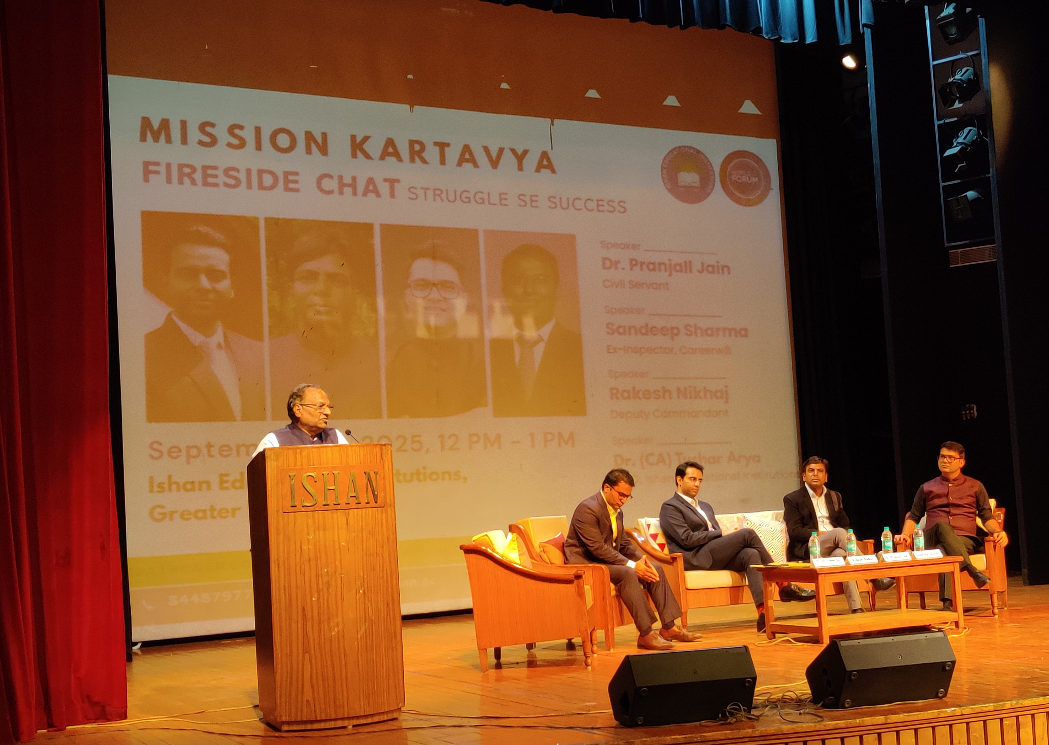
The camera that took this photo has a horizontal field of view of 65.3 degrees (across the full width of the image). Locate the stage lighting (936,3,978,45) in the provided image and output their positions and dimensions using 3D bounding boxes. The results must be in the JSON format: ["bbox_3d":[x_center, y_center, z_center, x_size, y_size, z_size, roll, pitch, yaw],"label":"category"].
[{"bbox_3d":[4.285,-3.448,8.100,0.250,0.270,0.340,-12,16,42],"label":"stage lighting"}]

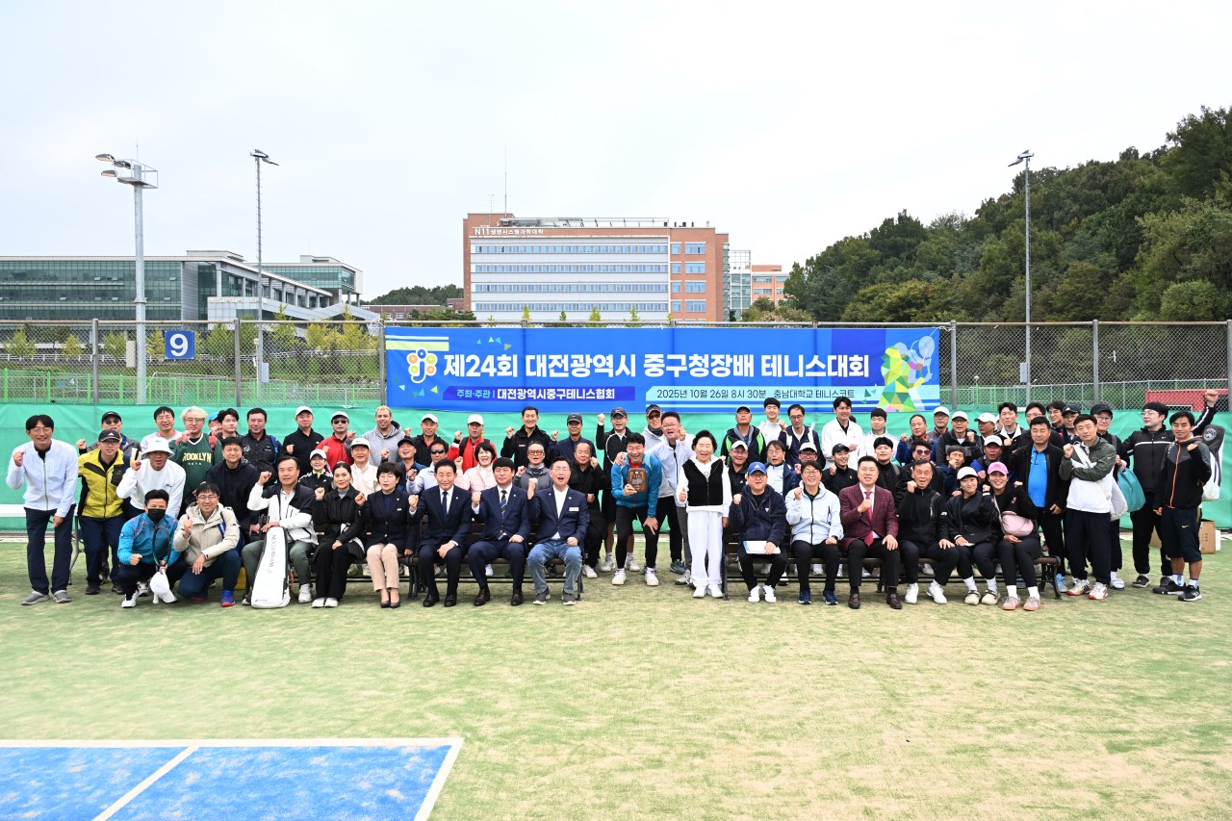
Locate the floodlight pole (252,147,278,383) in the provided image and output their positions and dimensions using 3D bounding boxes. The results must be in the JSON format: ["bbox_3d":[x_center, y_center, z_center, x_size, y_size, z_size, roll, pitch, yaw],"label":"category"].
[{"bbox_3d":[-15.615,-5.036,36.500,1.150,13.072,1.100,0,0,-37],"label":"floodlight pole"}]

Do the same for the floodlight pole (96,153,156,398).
[{"bbox_3d":[-19.200,-4.300,33.300,1.800,12.000,1.700,0,0,3],"label":"floodlight pole"}]

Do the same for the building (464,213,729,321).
[{"bbox_3d":[-3.800,-25.300,172.000,54.000,28.000,21.000,0,0,-1],"label":"building"}]

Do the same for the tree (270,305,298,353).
[{"bbox_3d":[-44.300,-10.700,109.000,3.800,6.900,3.800,0,0,0],"label":"tree"}]

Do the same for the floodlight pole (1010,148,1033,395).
[{"bbox_3d":[18.032,-5.036,36.500,1.150,13.072,1.100,0,0,37],"label":"floodlight pole"}]

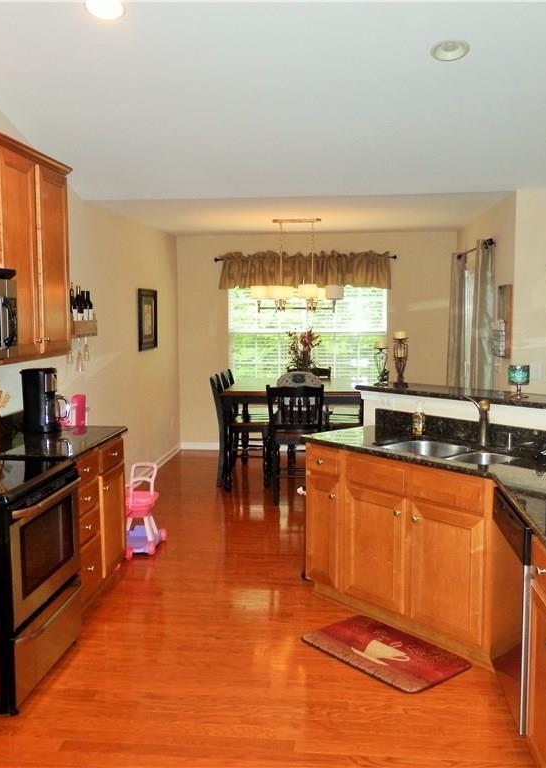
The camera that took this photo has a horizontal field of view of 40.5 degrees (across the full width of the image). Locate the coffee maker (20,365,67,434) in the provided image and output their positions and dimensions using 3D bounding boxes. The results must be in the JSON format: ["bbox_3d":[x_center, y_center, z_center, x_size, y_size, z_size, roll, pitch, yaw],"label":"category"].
[{"bbox_3d":[-1.375,0.103,4.454,0.235,0.365,0.185,1,6,18],"label":"coffee maker"}]

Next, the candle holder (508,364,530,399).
[{"bbox_3d":[1.364,-0.018,4.093,0.125,0.180,0.125,1,6,18],"label":"candle holder"}]

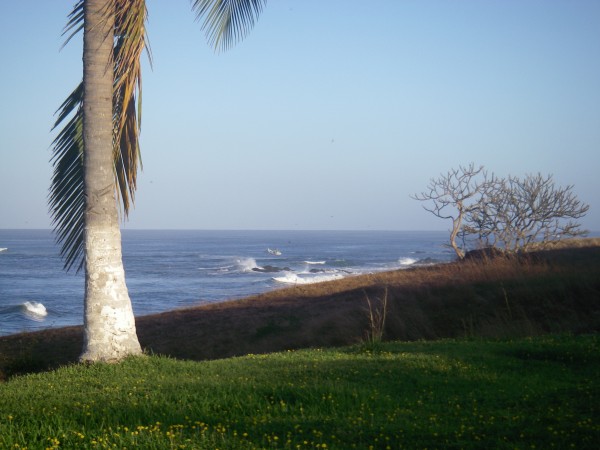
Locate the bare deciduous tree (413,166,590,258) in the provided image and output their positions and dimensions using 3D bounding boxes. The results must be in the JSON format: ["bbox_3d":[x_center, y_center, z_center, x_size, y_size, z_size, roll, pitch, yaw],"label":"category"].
[{"bbox_3d":[5.812,-0.361,57.000,5.000,2.650,3.900,0,0,0],"label":"bare deciduous tree"}]

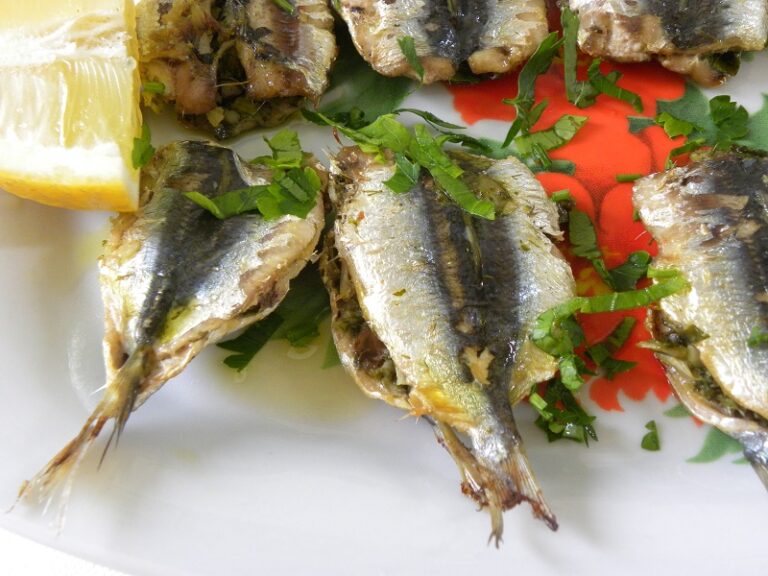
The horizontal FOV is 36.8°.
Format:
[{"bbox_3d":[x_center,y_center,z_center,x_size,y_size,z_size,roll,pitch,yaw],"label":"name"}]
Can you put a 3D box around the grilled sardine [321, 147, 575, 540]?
[{"bbox_3d":[0.019,0.009,0.301,0.065,0.025,0.115,-6,54,-5],"label":"grilled sardine"}]

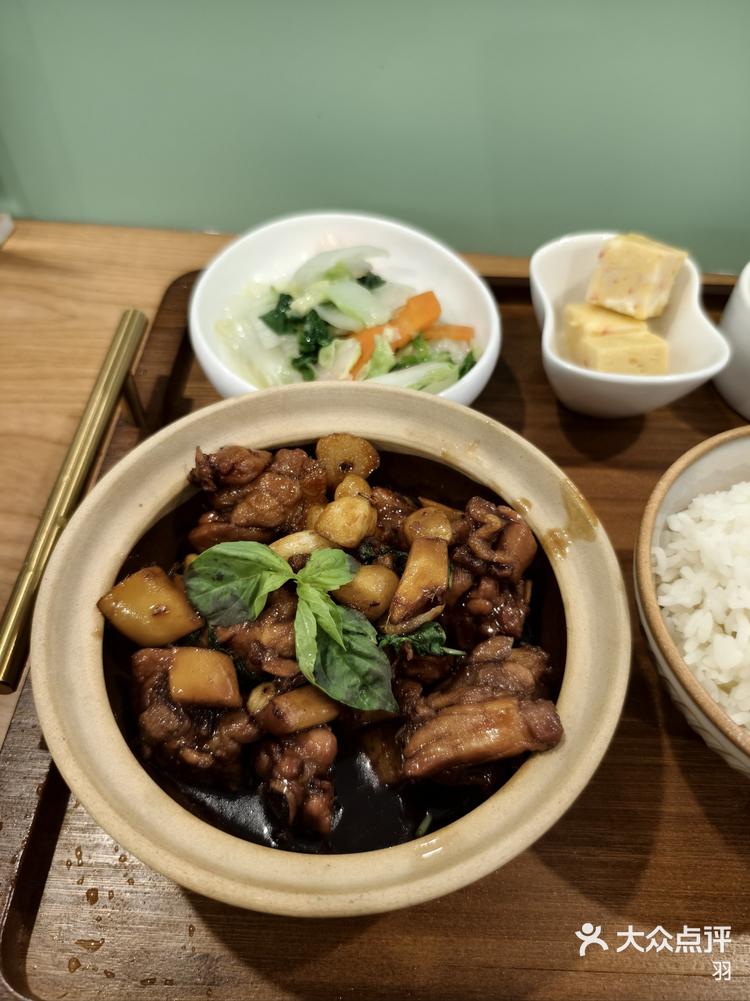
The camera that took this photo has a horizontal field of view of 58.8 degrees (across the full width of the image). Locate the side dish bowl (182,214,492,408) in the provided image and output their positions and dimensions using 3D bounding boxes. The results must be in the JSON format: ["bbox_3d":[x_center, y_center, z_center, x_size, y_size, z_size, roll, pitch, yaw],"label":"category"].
[{"bbox_3d":[-0.013,-0.078,0.323,0.141,0.057,0.139,1,53,-1],"label":"side dish bowl"}]

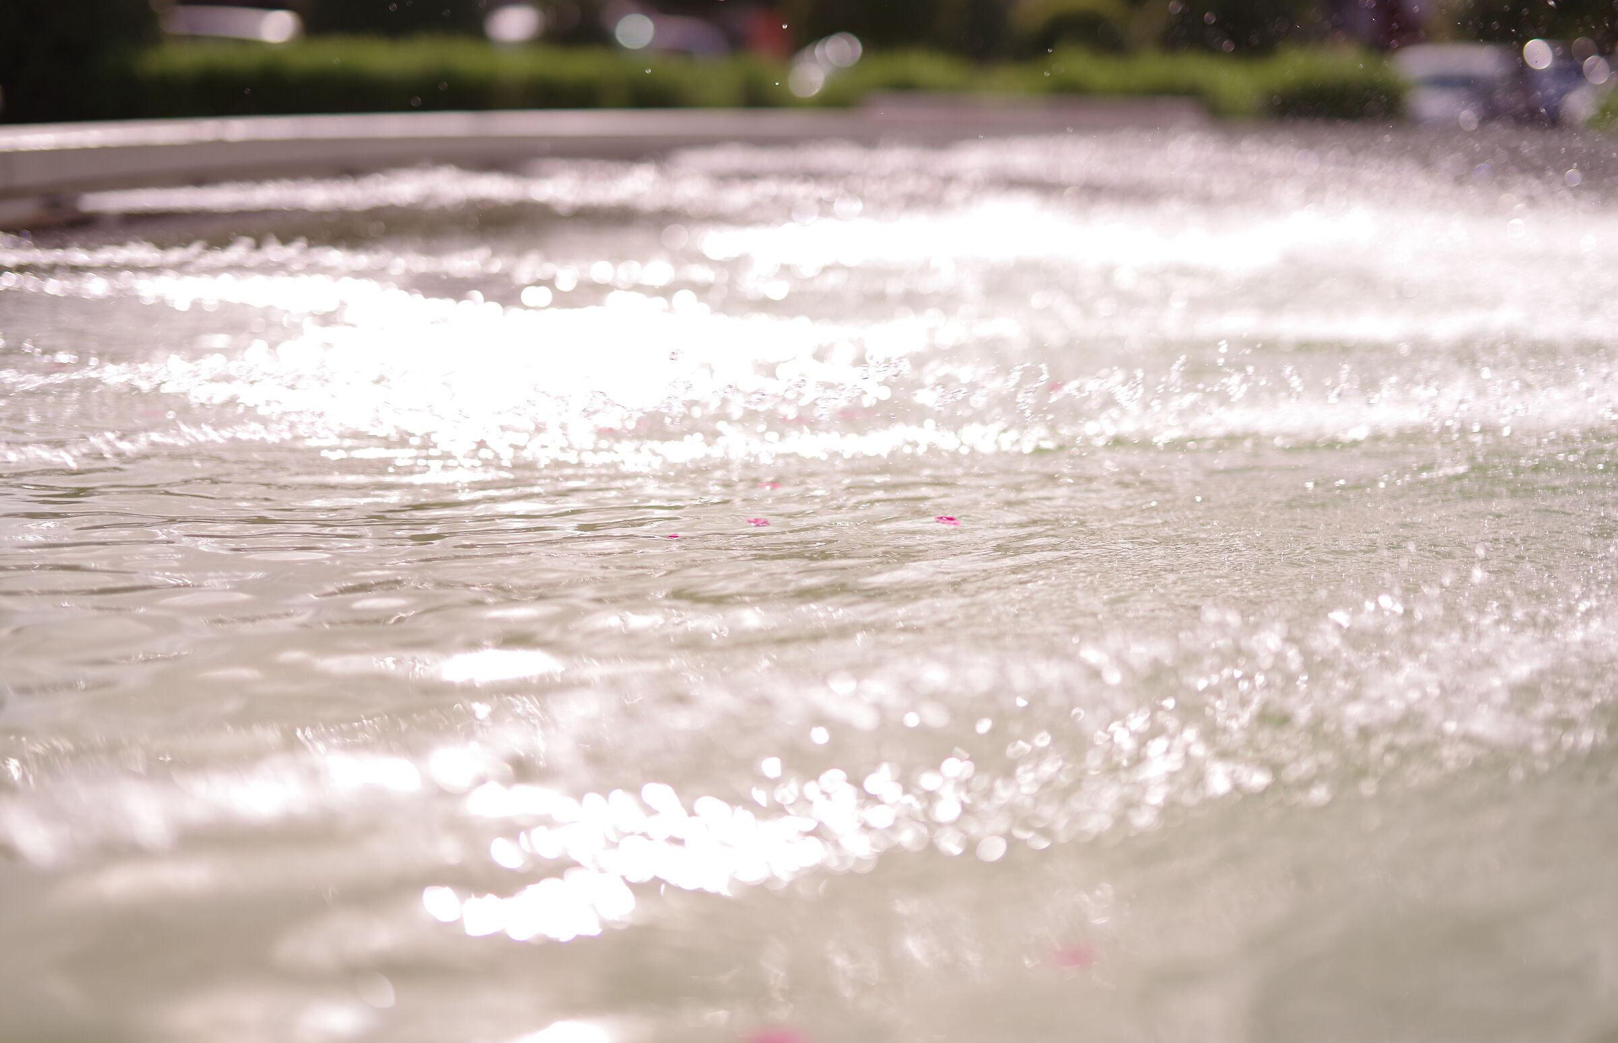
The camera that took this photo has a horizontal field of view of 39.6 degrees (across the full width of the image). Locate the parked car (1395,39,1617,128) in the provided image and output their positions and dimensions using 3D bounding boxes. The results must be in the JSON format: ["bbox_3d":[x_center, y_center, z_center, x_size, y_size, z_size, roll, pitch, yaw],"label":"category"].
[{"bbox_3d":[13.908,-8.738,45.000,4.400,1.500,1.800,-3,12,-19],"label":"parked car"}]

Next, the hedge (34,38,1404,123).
[{"bbox_3d":[-0.764,-3.503,19.000,11.200,0.800,1.100,1,11,0],"label":"hedge"}]

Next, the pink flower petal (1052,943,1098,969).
[{"bbox_3d":[0.124,0.203,1.051,0.021,0.006,0.020,1,11,0],"label":"pink flower petal"}]

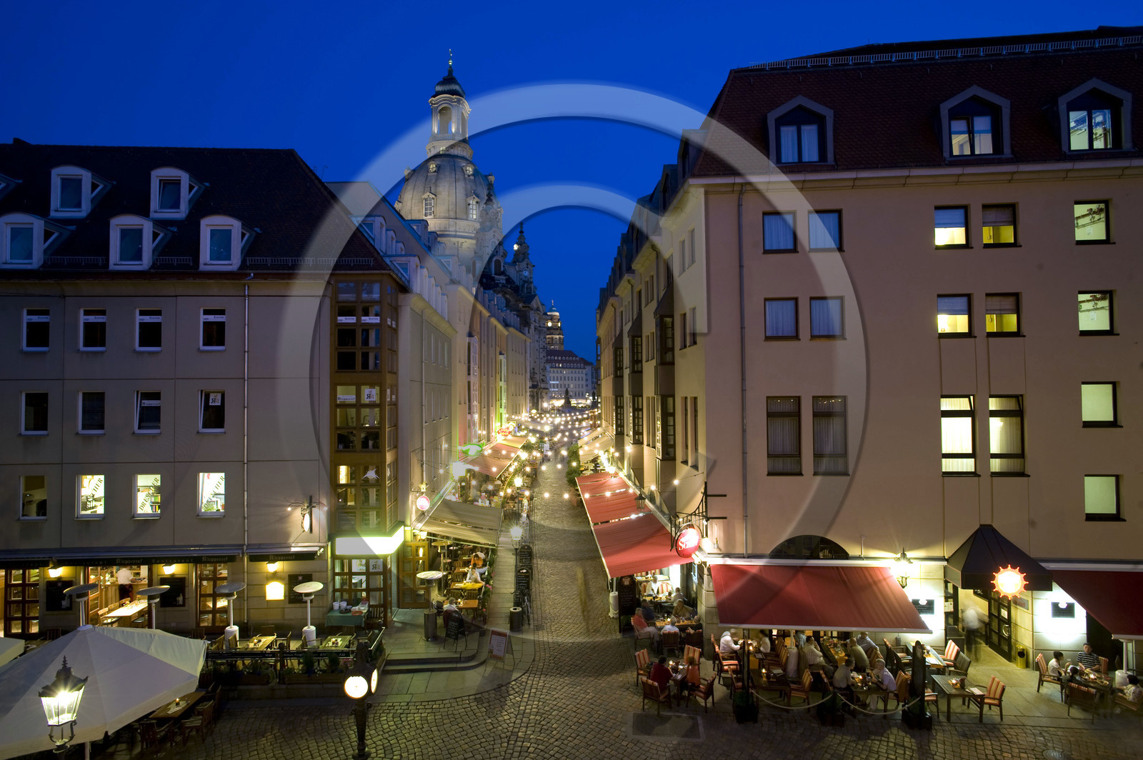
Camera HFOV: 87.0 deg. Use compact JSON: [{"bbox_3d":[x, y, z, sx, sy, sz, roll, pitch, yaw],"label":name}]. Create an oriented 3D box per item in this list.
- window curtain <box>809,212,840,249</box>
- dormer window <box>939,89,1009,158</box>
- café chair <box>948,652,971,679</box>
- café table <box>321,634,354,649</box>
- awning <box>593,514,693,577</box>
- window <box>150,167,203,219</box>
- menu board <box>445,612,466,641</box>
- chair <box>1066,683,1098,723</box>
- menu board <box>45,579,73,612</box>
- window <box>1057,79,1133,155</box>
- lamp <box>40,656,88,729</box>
[{"bbox_3d":[8.190,-4.832,19.533,1.000,1.220,0.100,-1,-2,5],"label":"window curtain"},{"bbox_3d":[13.837,-8.760,21.006,2.219,2.530,0.900,-1,-2,6],"label":"dormer window"},{"bbox_3d":[11.378,8.653,17.843,0.630,0.920,0.590,-1,-2,11],"label":"café chair"},{"bbox_3d":[-7.795,9.040,19.851,0.800,0.750,1.160,0,-2,-3],"label":"café table"},{"bbox_3d":[2.601,6.638,24.853,2.850,0.780,8.400,0,-2,-3],"label":"awning"},{"bbox_3d":[-15.816,-7.311,24.372,1.436,2.052,1.400,0,-2,-3],"label":"window"},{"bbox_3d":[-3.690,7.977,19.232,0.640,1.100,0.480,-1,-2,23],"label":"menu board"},{"bbox_3d":[13.758,8.575,16.104,0.640,0.940,0.590,1,-2,-32],"label":"chair"},{"bbox_3d":[-17.050,7.199,20.023,0.863,1.061,0.060,0,-2,-3],"label":"menu board"},{"bbox_3d":[16.677,-8.354,19.586,2.134,2.466,0.900,-1,-2,6],"label":"window"},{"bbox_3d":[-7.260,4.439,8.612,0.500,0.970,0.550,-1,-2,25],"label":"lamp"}]

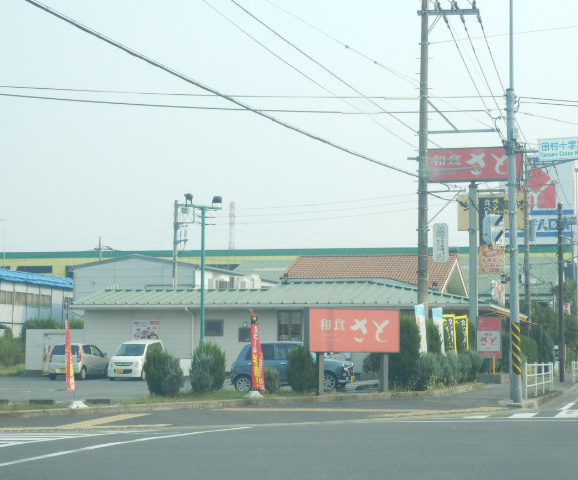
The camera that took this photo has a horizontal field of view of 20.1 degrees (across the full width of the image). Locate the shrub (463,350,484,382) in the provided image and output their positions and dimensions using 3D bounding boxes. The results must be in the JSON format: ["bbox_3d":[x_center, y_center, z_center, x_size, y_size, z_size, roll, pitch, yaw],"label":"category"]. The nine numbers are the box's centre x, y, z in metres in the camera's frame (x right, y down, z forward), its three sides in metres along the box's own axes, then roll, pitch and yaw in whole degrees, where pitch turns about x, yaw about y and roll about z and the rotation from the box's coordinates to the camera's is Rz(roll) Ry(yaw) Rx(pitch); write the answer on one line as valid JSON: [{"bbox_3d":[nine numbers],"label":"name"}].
[{"bbox_3d":[6.384,4.395,56.300,0.750,1.130,0.800,-1,-4,12],"label":"shrub"}]

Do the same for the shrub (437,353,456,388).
[{"bbox_3d":[4.949,4.075,50.800,0.680,1.130,0.680,-1,-4,11],"label":"shrub"}]

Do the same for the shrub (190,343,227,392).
[{"bbox_3d":[-2.119,3.321,42.300,0.920,1.313,0.920,0,-4,0],"label":"shrub"}]

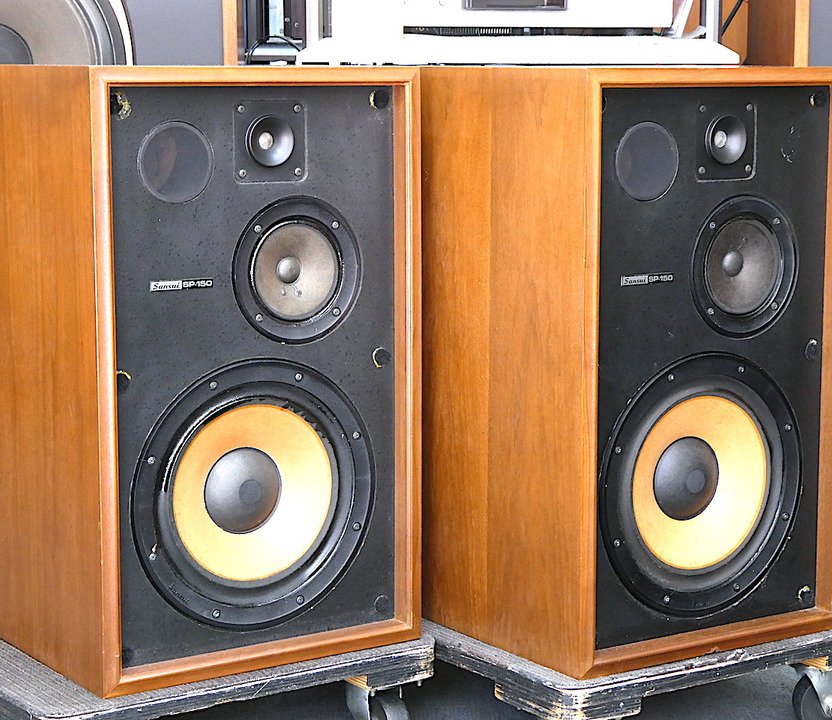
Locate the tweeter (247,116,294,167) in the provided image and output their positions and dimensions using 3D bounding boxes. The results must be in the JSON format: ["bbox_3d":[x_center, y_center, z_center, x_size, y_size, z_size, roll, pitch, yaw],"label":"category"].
[{"bbox_3d":[-0.158,-0.229,2.024,0.055,0.055,0.032,-6,10,-33],"label":"tweeter"}]

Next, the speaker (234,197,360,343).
[{"bbox_3d":[-0.138,-0.099,2.077,0.155,0.155,0.055,-6,10,-33],"label":"speaker"}]

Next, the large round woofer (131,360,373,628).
[{"bbox_3d":[-0.192,0.139,2.093,0.290,0.290,0.084,-6,10,-33],"label":"large round woofer"}]

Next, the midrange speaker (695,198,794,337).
[{"bbox_3d":[0.346,-0.104,2.136,0.153,0.153,0.055,-5,10,-33],"label":"midrange speaker"}]

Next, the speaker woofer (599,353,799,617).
[{"bbox_3d":[0.292,0.133,2.152,0.291,0.291,0.084,-5,10,-33],"label":"speaker woofer"}]

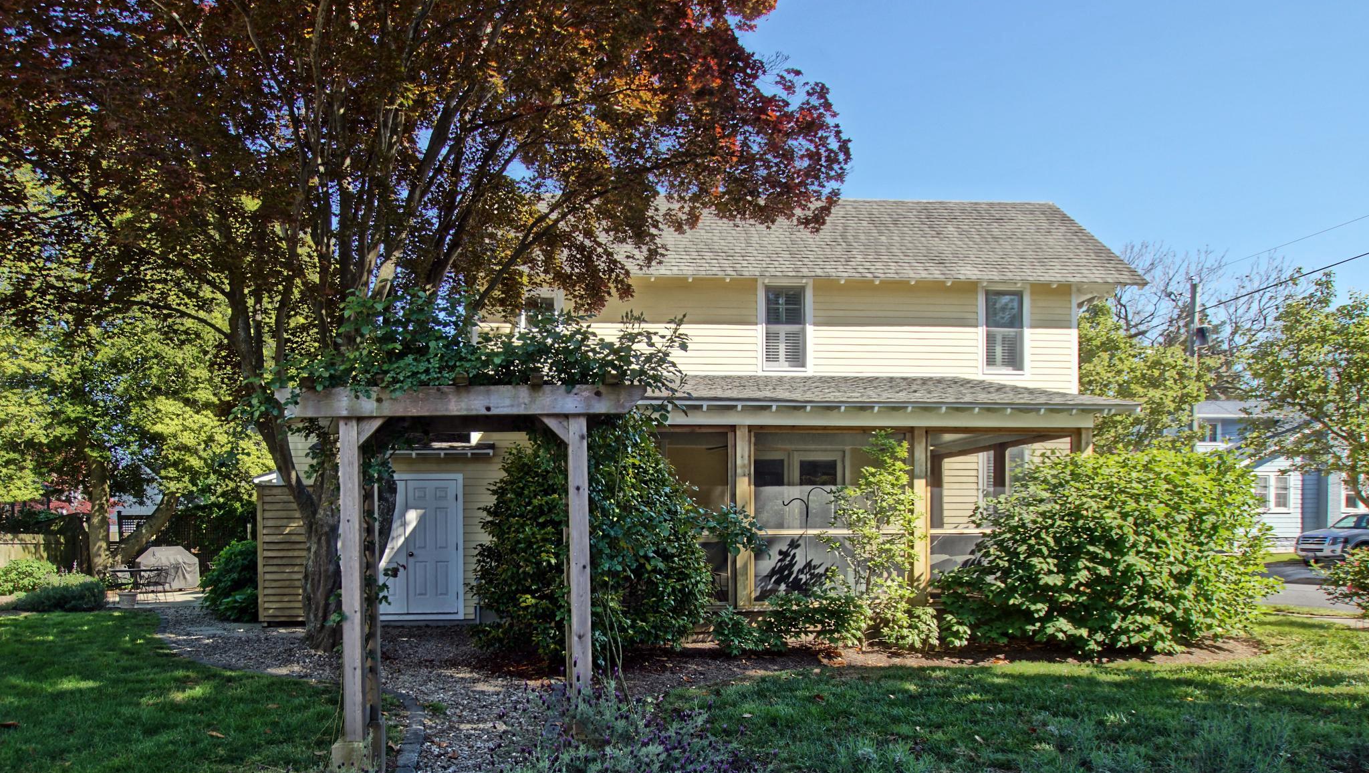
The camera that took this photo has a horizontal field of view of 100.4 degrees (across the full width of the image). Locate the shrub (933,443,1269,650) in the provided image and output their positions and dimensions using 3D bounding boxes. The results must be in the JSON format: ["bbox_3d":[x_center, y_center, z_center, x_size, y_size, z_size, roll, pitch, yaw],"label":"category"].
[{"bbox_3d":[4.250,1.680,5.850,3.000,2.000,2.100,0,-5,0],"label":"shrub"}]

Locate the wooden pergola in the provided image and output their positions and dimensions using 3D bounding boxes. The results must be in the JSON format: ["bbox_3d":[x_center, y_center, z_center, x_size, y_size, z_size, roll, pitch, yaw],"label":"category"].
[{"bbox_3d":[-1.520,1.330,4.220,2.400,2.620,0.900,1,-5,-12],"label":"wooden pergola"}]

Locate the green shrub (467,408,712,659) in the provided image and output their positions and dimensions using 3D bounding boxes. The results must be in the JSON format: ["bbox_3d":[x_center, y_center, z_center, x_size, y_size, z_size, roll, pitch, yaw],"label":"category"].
[{"bbox_3d":[-0.880,1.440,5.650,2.200,2.400,2.000,0,-5,0],"label":"green shrub"}]

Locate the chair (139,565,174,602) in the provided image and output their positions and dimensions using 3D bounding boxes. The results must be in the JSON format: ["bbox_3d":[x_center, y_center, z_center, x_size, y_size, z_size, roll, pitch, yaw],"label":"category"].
[{"bbox_3d":[-11.700,4.360,12.650,0.600,0.840,0.580,3,-5,-29],"label":"chair"}]

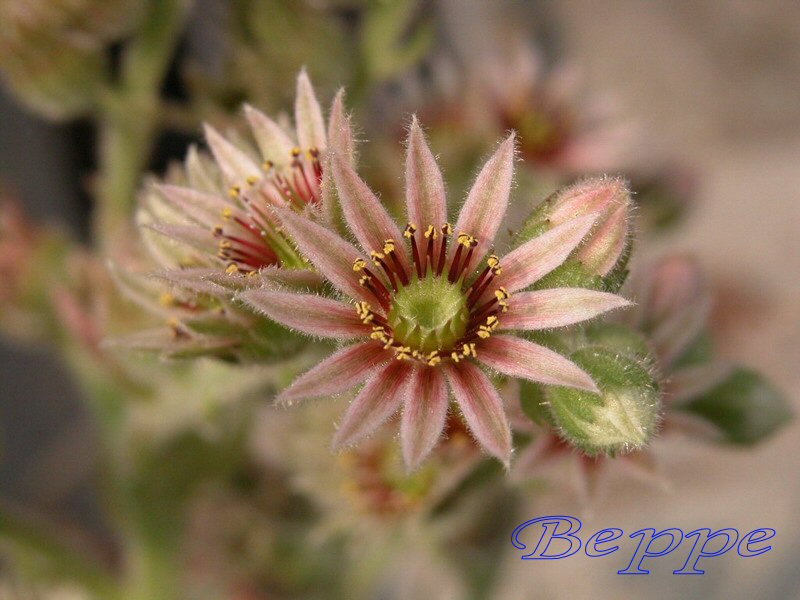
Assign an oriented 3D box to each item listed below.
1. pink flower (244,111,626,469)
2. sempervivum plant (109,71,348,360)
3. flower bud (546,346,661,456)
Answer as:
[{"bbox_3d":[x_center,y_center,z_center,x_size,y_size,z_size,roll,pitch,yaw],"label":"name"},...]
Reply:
[{"bbox_3d":[0.003,0.000,0.154,0.028,0.026,0.010,0,-19,1],"label":"pink flower"},{"bbox_3d":[-0.013,-0.007,0.166,0.020,0.022,0.018,17,-14,42],"label":"sempervivum plant"},{"bbox_3d":[0.015,0.008,0.159,0.008,0.008,0.009,-9,25,-25],"label":"flower bud"}]

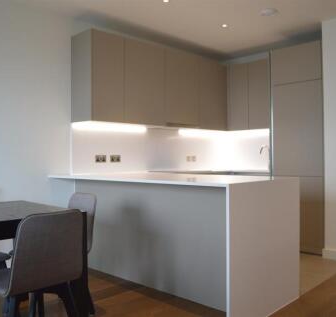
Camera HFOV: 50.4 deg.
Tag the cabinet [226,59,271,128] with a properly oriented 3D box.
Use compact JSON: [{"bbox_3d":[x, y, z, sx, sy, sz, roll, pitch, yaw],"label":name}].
[{"bbox_3d":[1.271,-0.845,4.935,0.910,0.914,0.320,-1,0,44],"label":"cabinet"}]

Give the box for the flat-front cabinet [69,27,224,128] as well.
[{"bbox_3d":[-0.068,-0.830,4.466,0.377,0.909,2.350,-1,0,44],"label":"flat-front cabinet"}]

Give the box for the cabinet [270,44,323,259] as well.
[{"bbox_3d":[1.655,-0.106,4.235,0.580,2.344,0.650,-1,0,44],"label":"cabinet"}]

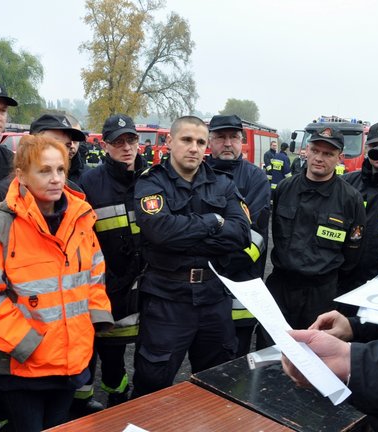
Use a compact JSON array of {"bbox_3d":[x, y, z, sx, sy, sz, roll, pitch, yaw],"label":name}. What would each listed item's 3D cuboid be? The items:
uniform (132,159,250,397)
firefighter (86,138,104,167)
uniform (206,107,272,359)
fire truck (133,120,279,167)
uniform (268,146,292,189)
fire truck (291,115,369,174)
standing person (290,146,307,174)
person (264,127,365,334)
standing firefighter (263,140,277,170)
[{"bbox_3d":[0.004,0.513,2.343,0.560,1.520,0.400,-1,8,-14],"label":"uniform"},{"bbox_3d":[-3.015,-1.501,15.749,0.550,1.800,0.380,1,8,0],"label":"firefighter"},{"bbox_3d":[0.216,0.320,2.952,0.560,1.800,0.380,1,8,0],"label":"uniform"},{"bbox_3d":[1.582,-2.251,18.160,2.450,2.750,7.600,3,8,17],"label":"fire truck"},{"bbox_3d":[2.092,-0.697,11.308,0.560,1.470,0.380,4,9,23],"label":"uniform"},{"bbox_3d":[7.143,-3.023,23.191,2.500,3.050,7.300,4,8,21],"label":"fire truck"},{"bbox_3d":[2.907,-0.900,12.489,0.520,1.670,0.360,1,8,3],"label":"standing person"},{"bbox_3d":[0.673,0.390,2.678,0.530,1.750,0.380,5,9,27],"label":"person"},{"bbox_3d":[2.017,-0.908,11.985,0.520,1.800,0.360,-5,10,-36],"label":"standing firefighter"}]

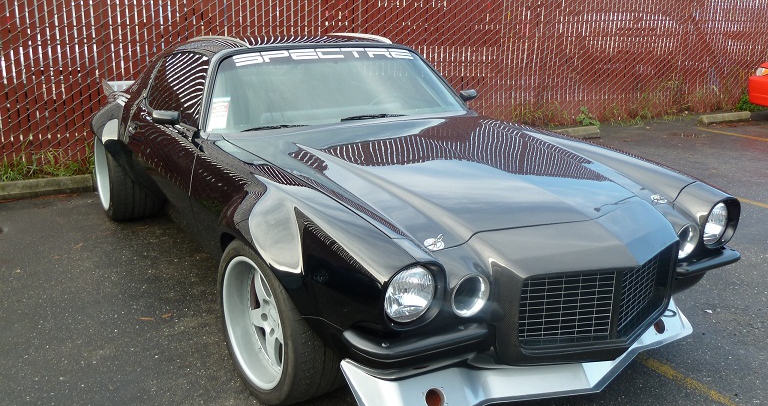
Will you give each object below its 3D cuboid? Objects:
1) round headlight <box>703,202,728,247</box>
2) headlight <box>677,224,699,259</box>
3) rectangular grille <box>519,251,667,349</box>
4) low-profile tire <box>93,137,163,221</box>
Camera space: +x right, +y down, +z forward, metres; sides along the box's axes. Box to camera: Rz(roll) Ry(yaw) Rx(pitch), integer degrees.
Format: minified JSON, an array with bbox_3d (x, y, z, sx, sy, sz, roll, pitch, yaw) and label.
[{"bbox_3d":[1.241,0.076,2.678,0.172,0.172,0.080,-9,18,-29],"label":"round headlight"},{"bbox_3d":[1.084,0.134,2.575,0.135,0.135,0.070,-9,18,-29],"label":"headlight"},{"bbox_3d":[0.709,0.309,2.286,0.640,0.260,0.150,-9,18,-29],"label":"rectangular grille"},{"bbox_3d":[-1.812,-0.227,4.997,0.320,0.660,0.660,-9,18,-29],"label":"low-profile tire"}]

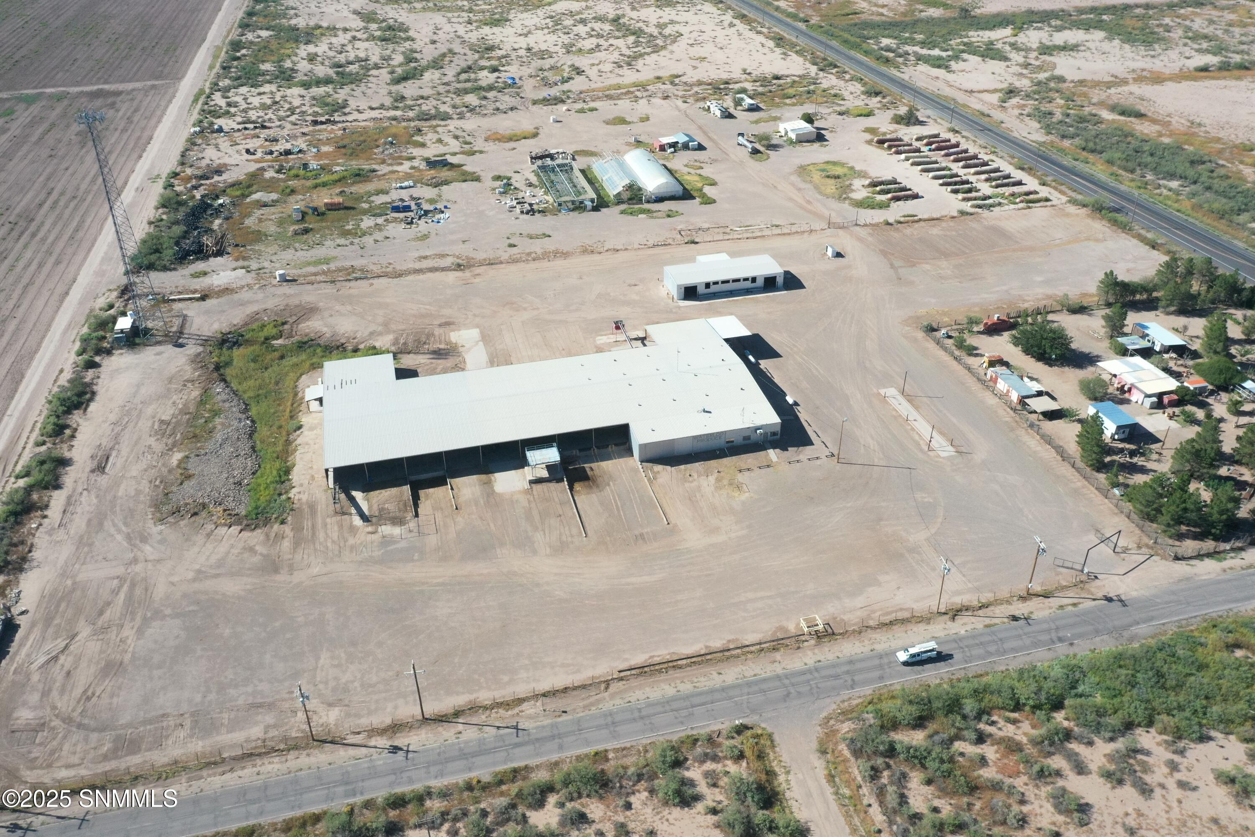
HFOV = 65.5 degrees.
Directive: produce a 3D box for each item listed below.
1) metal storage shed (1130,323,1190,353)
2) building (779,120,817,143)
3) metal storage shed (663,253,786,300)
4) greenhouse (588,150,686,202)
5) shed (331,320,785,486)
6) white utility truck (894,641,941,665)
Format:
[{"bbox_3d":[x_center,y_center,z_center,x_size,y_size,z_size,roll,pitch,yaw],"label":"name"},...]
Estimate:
[{"bbox_3d":[128.972,-19.216,236.935,5.700,3.000,11.800,-6,32,-8],"label":"metal storage shed"},{"bbox_3d":[68.211,-114.263,389.617,8.800,3.700,15.300,-9,33,-12],"label":"building"},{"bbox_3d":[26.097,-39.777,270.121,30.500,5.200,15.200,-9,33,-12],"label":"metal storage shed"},{"bbox_3d":[2.411,-86.731,345.913,24.000,5.000,41.500,-9,33,-12],"label":"greenhouse"},{"bbox_3d":[-16.177,-5.492,215.642,97.500,5.900,53.700,-9,33,-12],"label":"shed"},{"bbox_3d":[45.202,36.629,152.248,6.100,2.100,2.000,-8,33,-11],"label":"white utility truck"}]

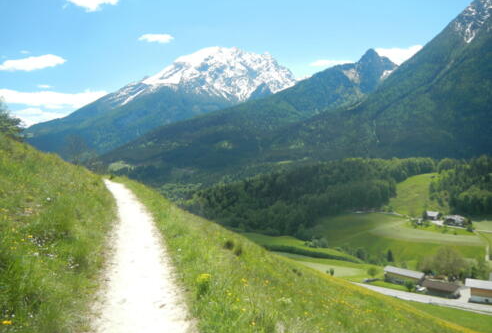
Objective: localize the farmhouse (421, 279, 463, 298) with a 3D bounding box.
[{"bbox_3d":[83.510,52.320,170.000,13.500,5.000,9.000,0,0,38],"label":"farmhouse"}]

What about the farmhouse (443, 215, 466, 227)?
[{"bbox_3d":[196.280,50.750,372.000,12.000,9.500,14.000,0,0,-35],"label":"farmhouse"}]

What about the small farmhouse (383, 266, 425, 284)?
[{"bbox_3d":[74.470,51.350,187.000,9.000,6.600,15.800,0,0,-41],"label":"small farmhouse"}]

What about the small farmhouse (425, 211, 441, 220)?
[{"bbox_3d":[185.090,49.620,395.000,10.500,8.000,9.500,0,0,27],"label":"small farmhouse"}]

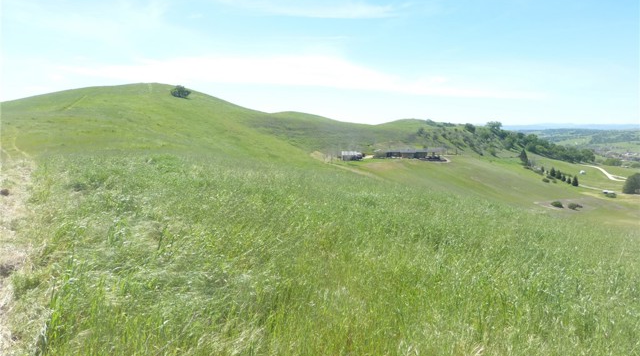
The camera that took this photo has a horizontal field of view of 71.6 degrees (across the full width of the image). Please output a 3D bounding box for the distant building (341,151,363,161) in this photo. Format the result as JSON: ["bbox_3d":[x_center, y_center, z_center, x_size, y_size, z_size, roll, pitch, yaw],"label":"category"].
[{"bbox_3d":[14.412,-10.294,203.000,9.600,4.300,6.500,0,6,0],"label":"distant building"}]

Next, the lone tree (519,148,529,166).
[{"bbox_3d":[98.608,-9.934,215.000,4.500,8.600,4.500,0,6,0],"label":"lone tree"}]

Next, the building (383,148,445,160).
[{"bbox_3d":[44.674,-11.324,212.000,29.000,5.200,12.000,1,7,6],"label":"building"}]

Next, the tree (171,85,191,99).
[{"bbox_3d":[-70.588,-43.712,225.000,10.000,6.300,9.500,0,6,0],"label":"tree"}]

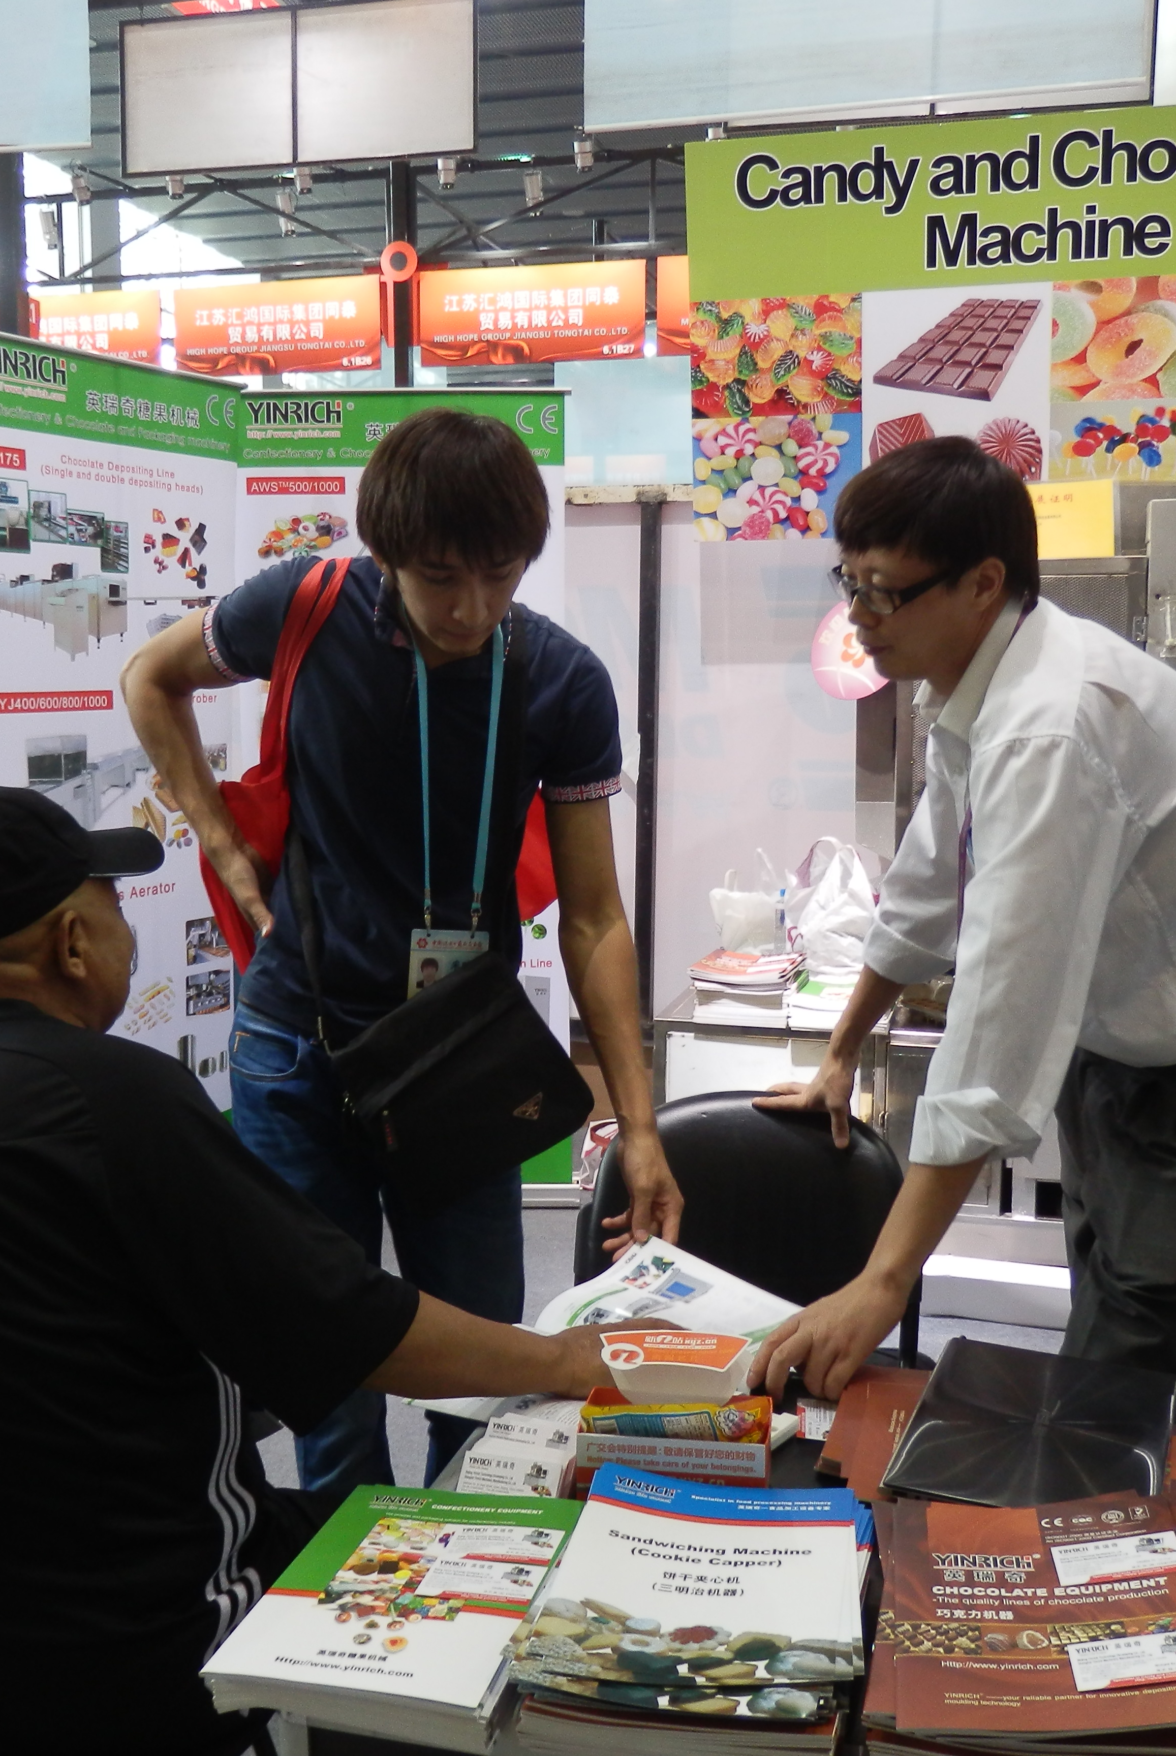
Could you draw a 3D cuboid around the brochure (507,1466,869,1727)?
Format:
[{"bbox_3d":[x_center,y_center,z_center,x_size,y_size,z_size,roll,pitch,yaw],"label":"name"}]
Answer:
[{"bbox_3d":[0.089,0.523,1.238,0.220,0.030,0.305,2,7,10],"label":"brochure"}]

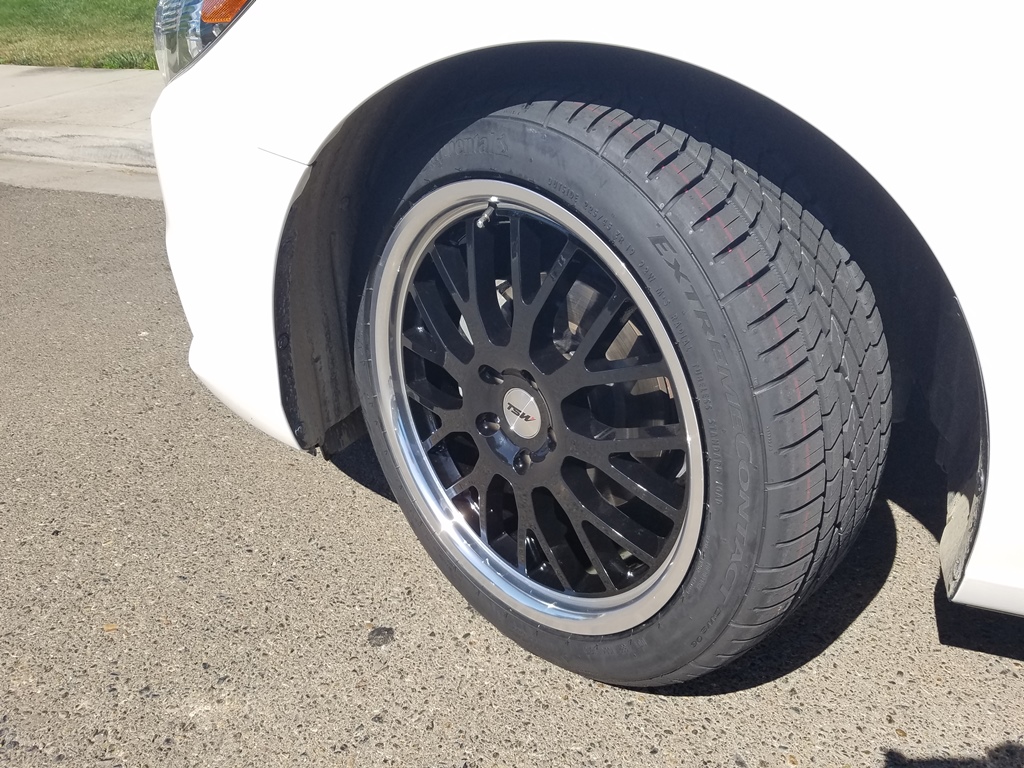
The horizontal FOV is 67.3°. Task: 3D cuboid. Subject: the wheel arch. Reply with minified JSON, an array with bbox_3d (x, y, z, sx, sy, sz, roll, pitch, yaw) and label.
[{"bbox_3d":[0.085,-0.117,0.822,0.770,0.490,0.240,10,32,18],"label":"wheel arch"}]

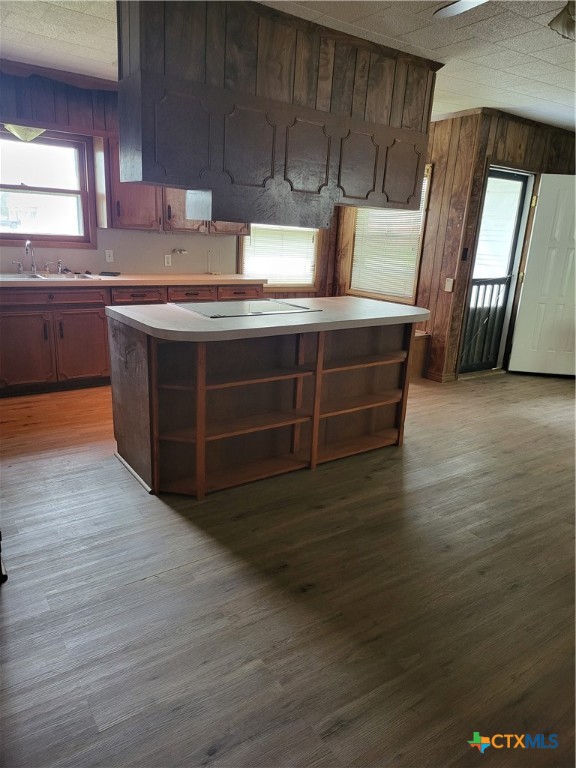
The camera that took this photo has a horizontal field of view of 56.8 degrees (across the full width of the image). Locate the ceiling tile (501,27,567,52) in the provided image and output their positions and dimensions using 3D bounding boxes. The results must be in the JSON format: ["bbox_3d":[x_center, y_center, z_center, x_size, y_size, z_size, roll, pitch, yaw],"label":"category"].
[{"bbox_3d":[1.379,-1.934,2.998,0.308,0.021,0.308,-8,19,-33],"label":"ceiling tile"}]

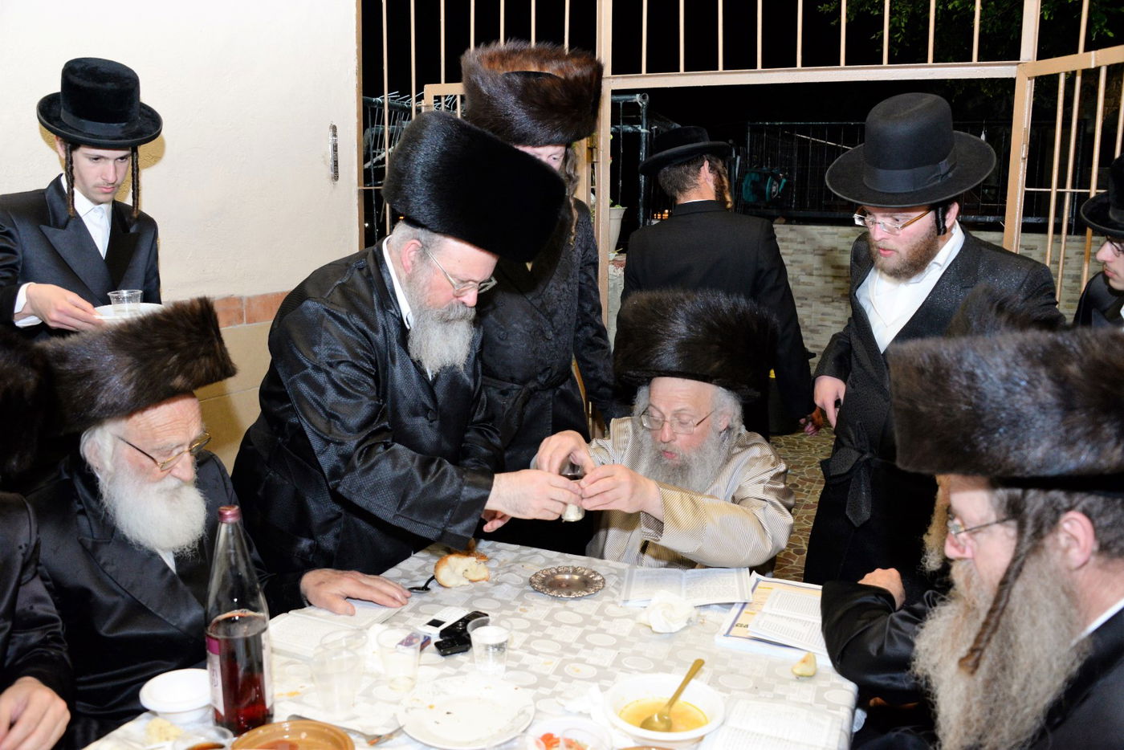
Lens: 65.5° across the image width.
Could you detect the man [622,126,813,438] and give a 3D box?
[{"bbox_3d":[0.560,-0.020,3.245,0.620,1.760,0.380,4,11,20],"label":"man"}]

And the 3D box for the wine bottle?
[{"bbox_3d":[-0.444,0.325,1.176,0.083,0.305,0.083,-4,11,-21],"label":"wine bottle"}]

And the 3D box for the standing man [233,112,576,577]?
[{"bbox_3d":[-0.338,0.256,1.960,0.770,1.650,0.570,6,11,29],"label":"standing man"}]

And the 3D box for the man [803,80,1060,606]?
[{"bbox_3d":[0.798,0.232,2.000,0.380,1.700,0.520,-7,12,-36],"label":"man"}]

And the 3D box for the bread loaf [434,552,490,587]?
[{"bbox_3d":[-0.197,0.361,1.681,0.108,0.062,0.075,-1,10,-6],"label":"bread loaf"}]

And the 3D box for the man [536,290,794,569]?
[{"bbox_3d":[0.217,0.457,1.908,0.600,1.280,0.680,4,11,20],"label":"man"}]

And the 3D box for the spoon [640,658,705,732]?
[{"bbox_3d":[0.158,0.440,1.189,0.040,0.025,0.178,7,26,32],"label":"spoon"}]

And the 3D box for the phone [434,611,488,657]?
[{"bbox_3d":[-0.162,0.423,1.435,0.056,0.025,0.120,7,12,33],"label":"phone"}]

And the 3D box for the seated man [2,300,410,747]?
[{"bbox_3d":[-0.604,0.511,1.543,0.720,1.290,0.620,5,11,25],"label":"seated man"}]

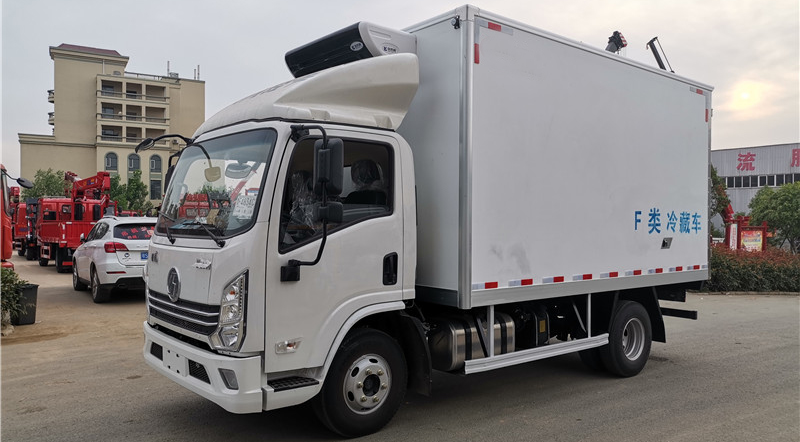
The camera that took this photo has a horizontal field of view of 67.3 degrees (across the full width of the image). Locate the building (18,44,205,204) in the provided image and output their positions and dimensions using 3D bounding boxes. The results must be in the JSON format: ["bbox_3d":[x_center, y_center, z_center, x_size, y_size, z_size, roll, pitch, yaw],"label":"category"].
[{"bbox_3d":[-46.100,-11.790,96.200,25.000,27.000,17.000,1,0,-31],"label":"building"}]

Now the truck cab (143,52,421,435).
[{"bbox_3d":[-1.045,0.125,4.889,1.550,2.950,2.060,1,0,-39],"label":"truck cab"}]

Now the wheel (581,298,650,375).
[{"bbox_3d":[2.357,1.241,6.566,0.810,0.810,0.460,1,0,-39],"label":"wheel"}]

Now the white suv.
[{"bbox_3d":[-6.000,0.778,13.400,1.860,1.680,4.550,1,0,-36],"label":"white suv"}]

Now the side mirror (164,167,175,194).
[{"bbox_3d":[-2.145,-0.369,5.708,0.100,0.350,0.200,1,0,-39],"label":"side mirror"}]

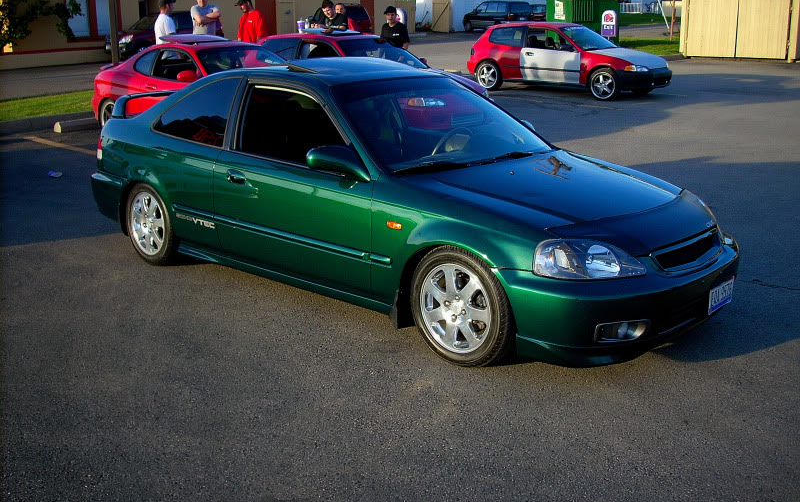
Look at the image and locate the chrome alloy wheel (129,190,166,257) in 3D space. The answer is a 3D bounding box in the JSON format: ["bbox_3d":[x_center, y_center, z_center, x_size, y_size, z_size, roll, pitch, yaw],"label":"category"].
[{"bbox_3d":[-1.657,-0.196,5.801,0.440,0.440,0.180,13,21,40],"label":"chrome alloy wheel"}]

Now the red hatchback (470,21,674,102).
[{"bbox_3d":[3.237,-3.703,16.340,4.070,1.340,1.690,14,22,41],"label":"red hatchback"}]

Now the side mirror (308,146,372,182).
[{"bbox_3d":[-0.305,-0.450,4.303,0.220,0.150,0.200,13,21,39],"label":"side mirror"}]

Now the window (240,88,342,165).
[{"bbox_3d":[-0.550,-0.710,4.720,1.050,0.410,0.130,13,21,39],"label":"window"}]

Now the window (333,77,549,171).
[{"bbox_3d":[0.281,-0.743,4.876,1.400,0.150,0.800,-18,53,-46],"label":"window"}]

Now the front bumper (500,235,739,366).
[{"bbox_3d":[1.236,0.142,4.311,0.620,0.450,1.660,13,21,39],"label":"front bumper"}]

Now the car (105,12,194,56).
[{"bbox_3d":[-7.875,-7.211,28.715,1.770,1.660,4.500,8,18,28],"label":"car"}]

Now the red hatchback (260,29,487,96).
[{"bbox_3d":[-0.760,-2.446,12.543,4.390,1.340,1.700,13,21,40],"label":"red hatchback"}]

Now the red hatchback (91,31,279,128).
[{"bbox_3d":[-2.221,-1.981,10.602,4.340,1.310,1.730,14,21,41],"label":"red hatchback"}]

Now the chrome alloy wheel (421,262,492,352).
[{"bbox_3d":[0.311,0.273,4.183,0.435,0.435,0.170,13,21,39],"label":"chrome alloy wheel"}]

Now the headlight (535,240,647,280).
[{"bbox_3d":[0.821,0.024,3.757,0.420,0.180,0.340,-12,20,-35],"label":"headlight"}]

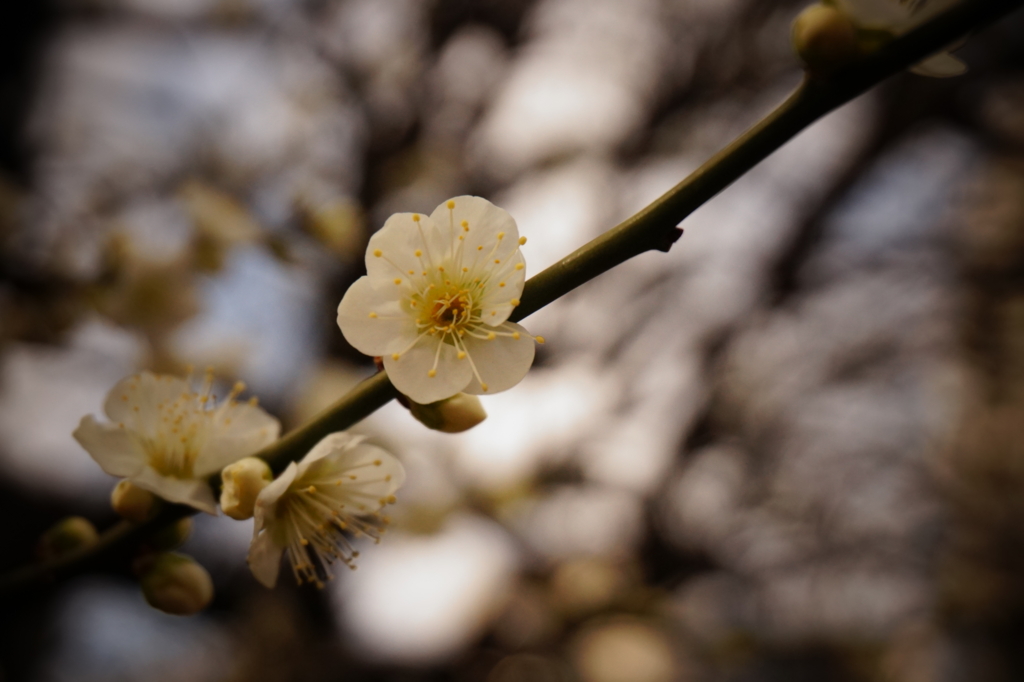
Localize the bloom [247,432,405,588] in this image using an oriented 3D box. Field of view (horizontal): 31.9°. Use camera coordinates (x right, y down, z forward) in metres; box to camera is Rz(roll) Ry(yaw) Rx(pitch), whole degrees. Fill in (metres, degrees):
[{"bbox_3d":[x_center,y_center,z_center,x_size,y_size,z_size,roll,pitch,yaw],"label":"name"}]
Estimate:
[{"bbox_3d":[-0.023,0.021,0.222,0.014,0.021,0.018,36,-2,30],"label":"bloom"}]

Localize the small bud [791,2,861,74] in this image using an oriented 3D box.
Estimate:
[{"bbox_3d":[0.037,-0.035,0.209,0.008,0.008,0.008,-16,15,0],"label":"small bud"}]

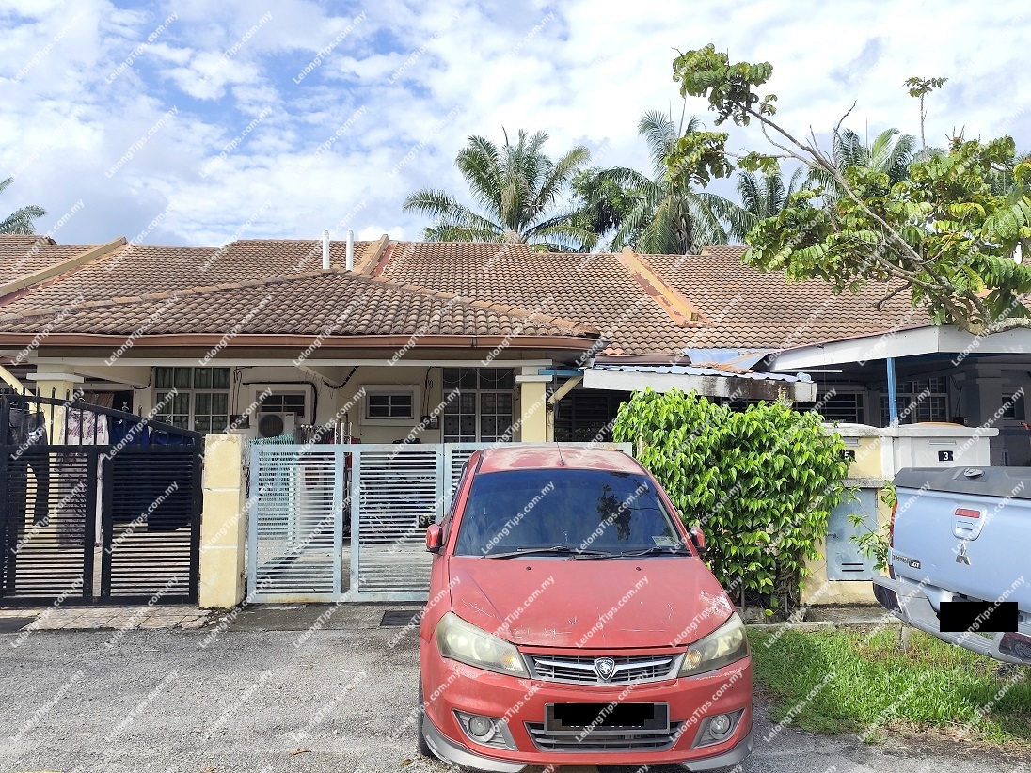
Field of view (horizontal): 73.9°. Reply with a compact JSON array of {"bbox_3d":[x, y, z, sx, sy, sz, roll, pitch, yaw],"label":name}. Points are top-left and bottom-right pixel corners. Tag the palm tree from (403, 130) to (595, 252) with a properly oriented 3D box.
[{"bbox_3d":[-0.779,-4.663,34.884,9.400,17.434,9.400,0,-4,-3],"label":"palm tree"}]

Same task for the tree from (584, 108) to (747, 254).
[{"bbox_3d":[8.044,-5.148,34.905,8.500,18.356,8.500,0,-4,-3],"label":"tree"}]

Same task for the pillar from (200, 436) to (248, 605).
[{"bbox_3d":[-3.071,1.397,7.252,0.365,1.787,0.270,0,-4,-3],"label":"pillar"}]

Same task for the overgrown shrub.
[{"bbox_3d":[2.201,1.155,7.095,2.330,2.220,1.250,0,-4,-3],"label":"overgrown shrub"}]

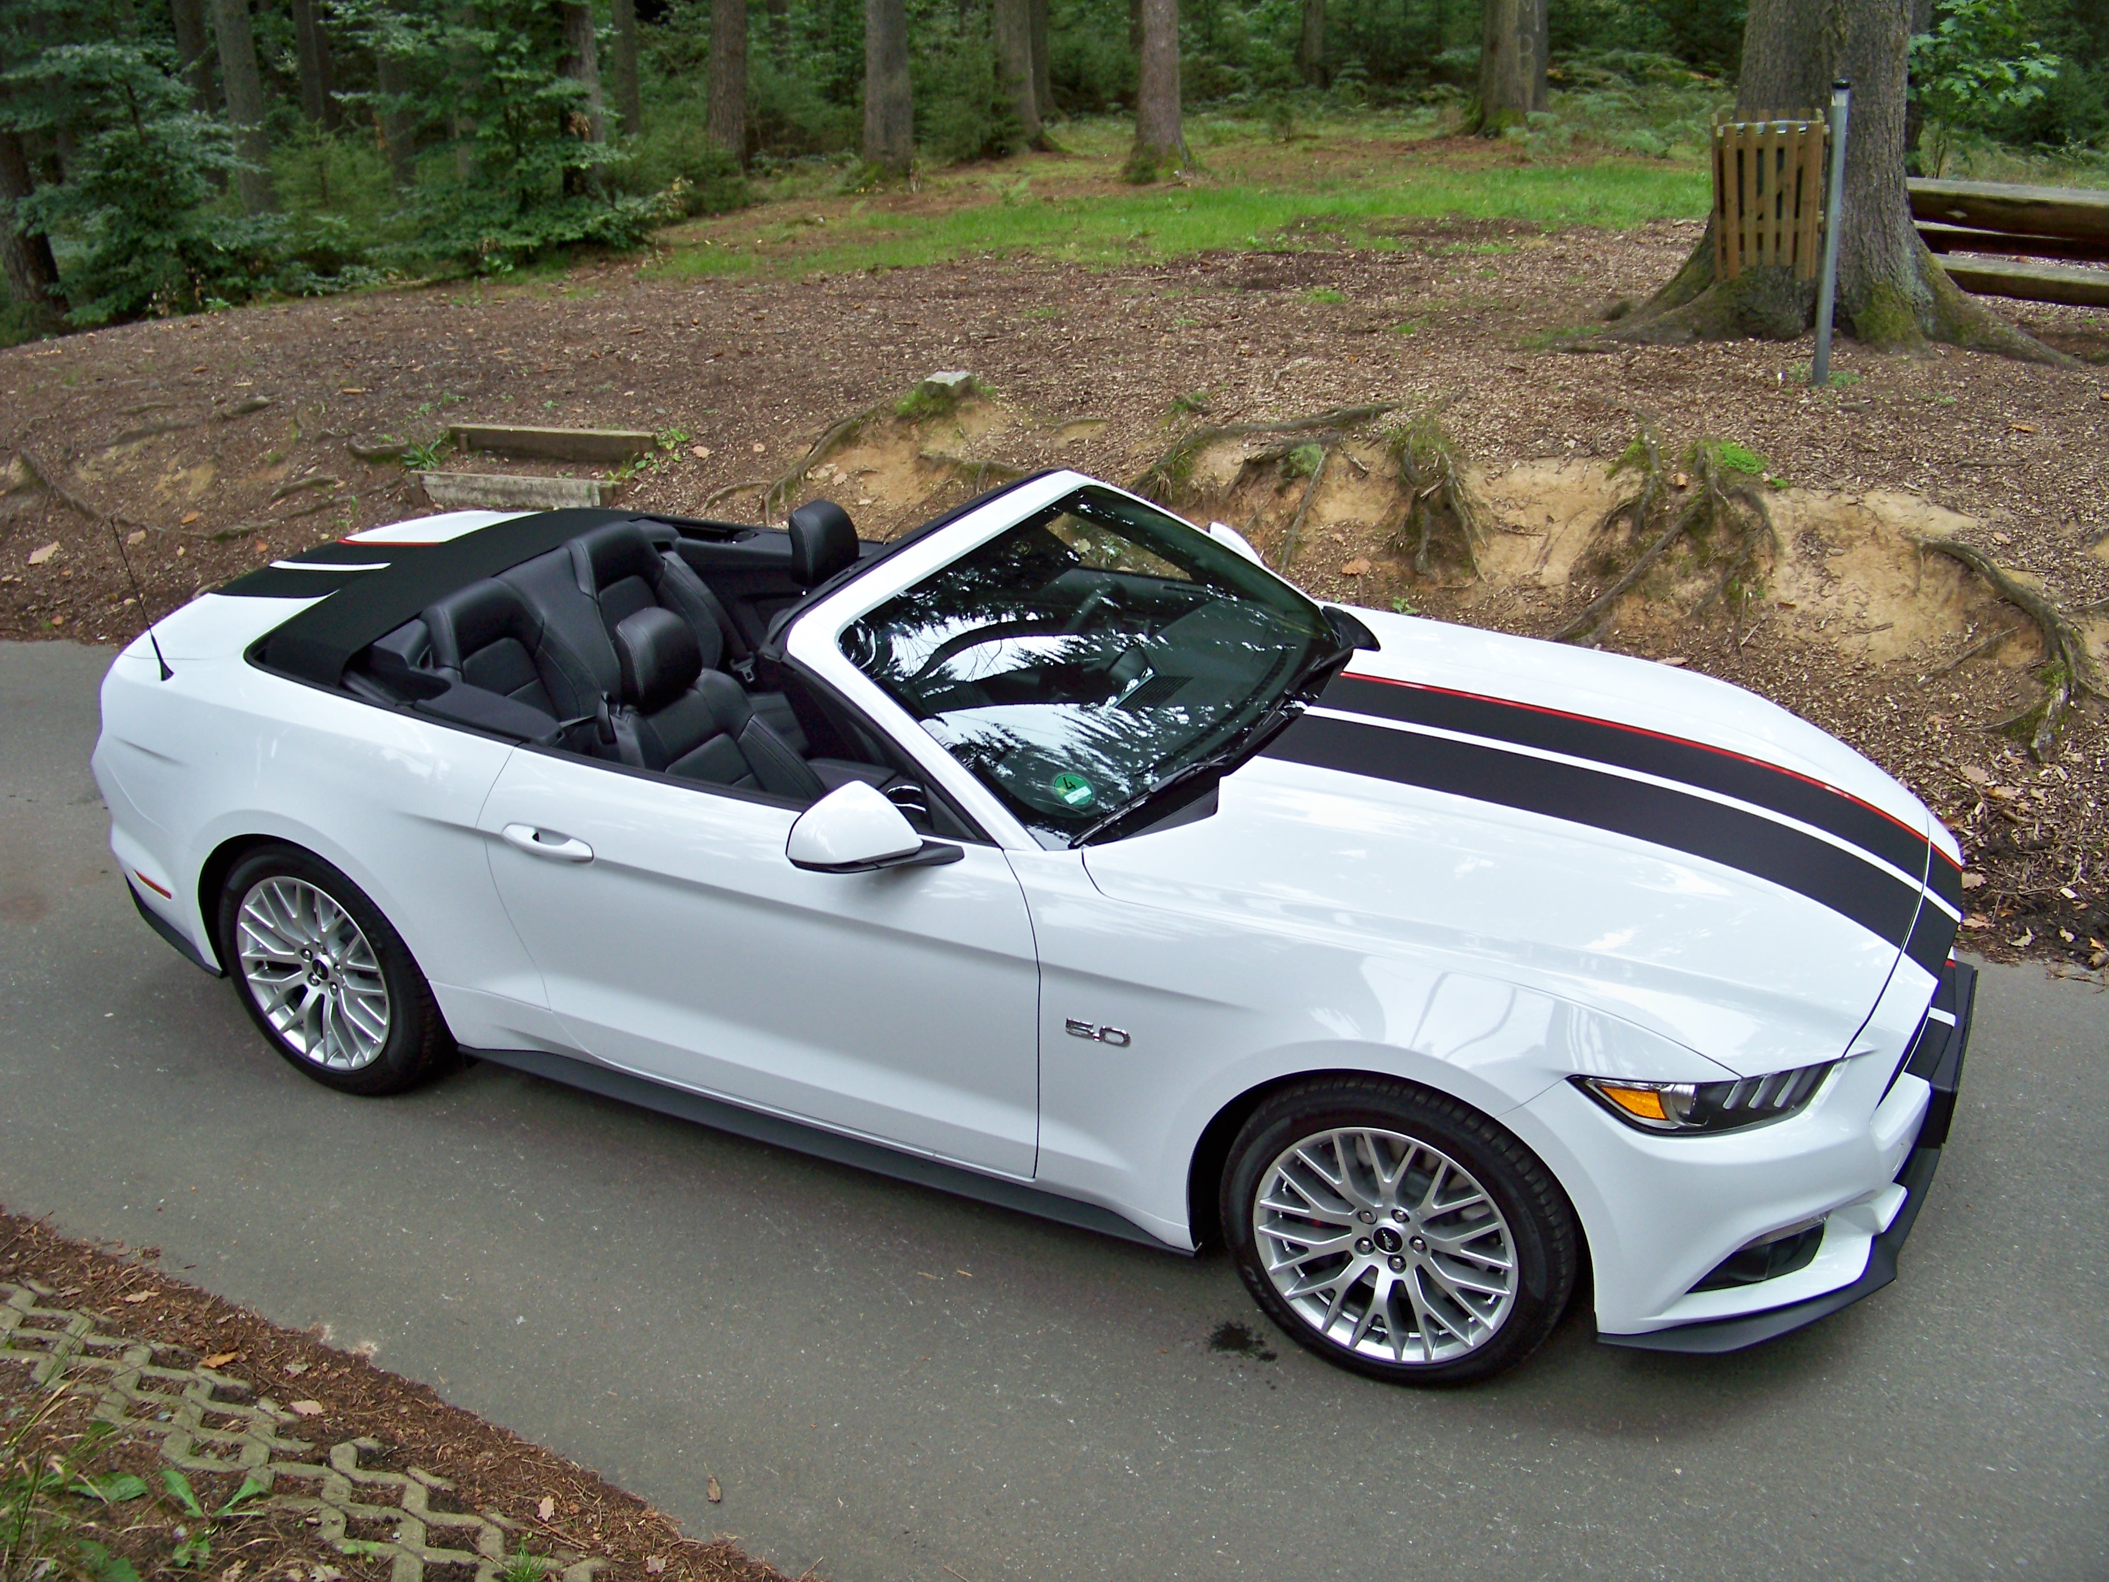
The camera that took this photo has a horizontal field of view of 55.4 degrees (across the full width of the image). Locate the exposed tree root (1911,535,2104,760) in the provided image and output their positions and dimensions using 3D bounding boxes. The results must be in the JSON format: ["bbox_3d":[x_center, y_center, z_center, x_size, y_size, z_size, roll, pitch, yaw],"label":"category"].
[{"bbox_3d":[2.836,-0.433,6.028,0.540,0.500,0.580,10,26,25],"label":"exposed tree root"}]

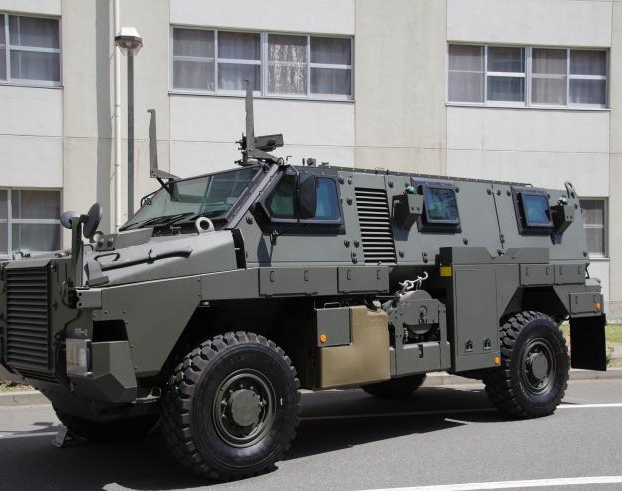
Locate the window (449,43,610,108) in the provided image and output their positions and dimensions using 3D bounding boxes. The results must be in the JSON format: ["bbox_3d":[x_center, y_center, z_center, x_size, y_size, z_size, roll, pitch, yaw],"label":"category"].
[{"bbox_3d":[5.072,-3.929,18.612,3.980,1.370,0.150,0,-1,-13],"label":"window"}]

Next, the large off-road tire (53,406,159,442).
[{"bbox_3d":[-1.984,1.409,8.129,1.130,1.130,0.365,1,-3,-39],"label":"large off-road tire"}]

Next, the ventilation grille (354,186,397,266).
[{"bbox_3d":[0.614,-0.177,7.616,0.412,0.740,0.060,1,-12,-39],"label":"ventilation grille"}]

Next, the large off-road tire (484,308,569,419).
[{"bbox_3d":[2.419,1.344,8.987,1.130,1.130,0.365,1,-3,-39],"label":"large off-road tire"}]

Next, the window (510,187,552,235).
[{"bbox_3d":[2.609,-0.401,9.233,0.675,0.550,0.100,1,-12,-39],"label":"window"}]

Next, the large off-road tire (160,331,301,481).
[{"bbox_3d":[-0.630,1.306,6.509,1.130,1.130,0.365,1,-3,-39],"label":"large off-road tire"}]

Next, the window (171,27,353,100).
[{"bbox_3d":[-0.989,-3.911,17.255,3.970,1.370,0.150,0,-1,-13],"label":"window"}]

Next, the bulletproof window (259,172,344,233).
[{"bbox_3d":[-0.092,-0.399,7.029,1.060,0.596,0.100,1,-12,-39],"label":"bulletproof window"}]

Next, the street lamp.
[{"bbox_3d":[-3.105,-0.979,13.693,0.480,5.400,0.480,0,-1,-13],"label":"street lamp"}]

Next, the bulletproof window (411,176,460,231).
[{"bbox_3d":[1.326,-0.408,8.197,0.655,0.554,0.100,1,-12,-39],"label":"bulletproof window"}]

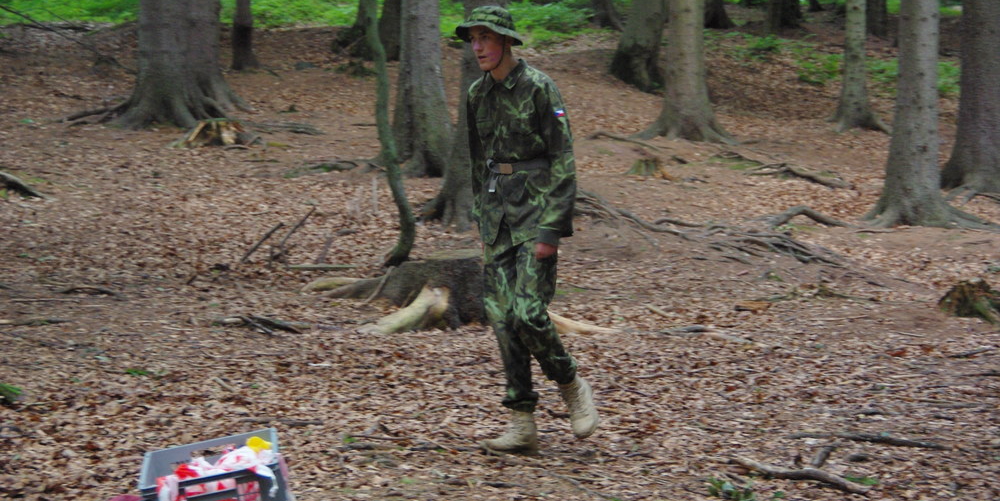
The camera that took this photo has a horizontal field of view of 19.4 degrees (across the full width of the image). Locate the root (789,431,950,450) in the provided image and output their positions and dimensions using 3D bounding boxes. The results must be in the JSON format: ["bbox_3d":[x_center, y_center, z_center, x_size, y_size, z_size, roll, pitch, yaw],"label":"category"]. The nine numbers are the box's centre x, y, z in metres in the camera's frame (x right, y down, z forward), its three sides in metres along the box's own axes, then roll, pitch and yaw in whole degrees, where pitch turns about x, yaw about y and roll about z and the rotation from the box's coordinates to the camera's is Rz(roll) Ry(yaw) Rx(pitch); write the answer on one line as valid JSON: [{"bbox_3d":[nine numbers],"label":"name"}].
[{"bbox_3d":[1.515,0.781,12.000,0.730,0.050,0.100,2,4,25],"label":"root"}]

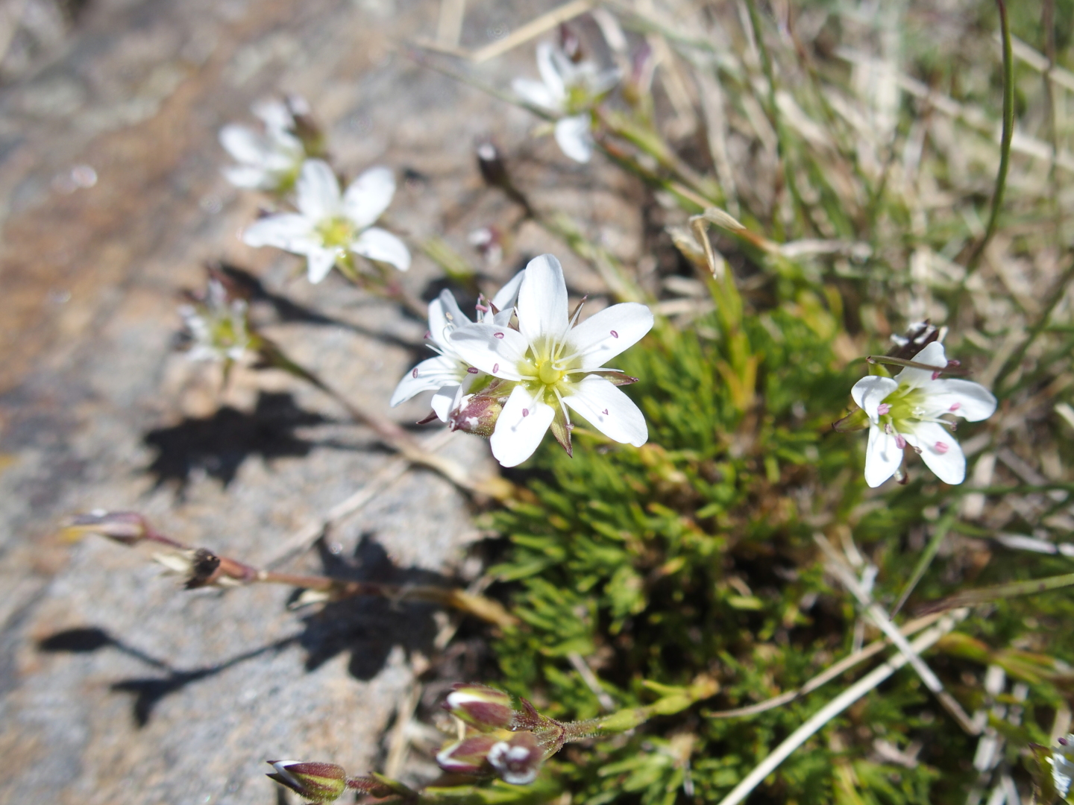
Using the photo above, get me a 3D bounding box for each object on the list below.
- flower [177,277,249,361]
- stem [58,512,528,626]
[{"bbox_3d":[-0.041,-0.010,0.167,0.009,0.008,0.011,-6,73,-5],"label":"flower"},{"bbox_3d":[-0.028,0.019,0.146,0.051,0.006,0.007,13,90,-9],"label":"stem"}]

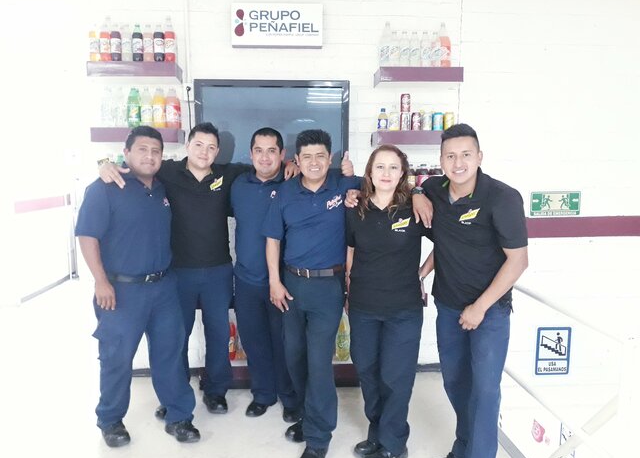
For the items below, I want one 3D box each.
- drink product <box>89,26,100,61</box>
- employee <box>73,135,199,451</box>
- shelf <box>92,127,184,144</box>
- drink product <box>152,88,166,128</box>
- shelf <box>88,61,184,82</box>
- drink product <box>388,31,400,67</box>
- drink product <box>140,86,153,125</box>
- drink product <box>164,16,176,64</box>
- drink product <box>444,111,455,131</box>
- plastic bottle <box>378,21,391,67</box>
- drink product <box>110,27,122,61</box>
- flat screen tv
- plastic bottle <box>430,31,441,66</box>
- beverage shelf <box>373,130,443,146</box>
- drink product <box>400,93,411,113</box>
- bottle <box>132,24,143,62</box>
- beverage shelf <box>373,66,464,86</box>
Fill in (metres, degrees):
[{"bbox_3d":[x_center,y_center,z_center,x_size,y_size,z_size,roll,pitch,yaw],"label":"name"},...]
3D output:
[{"bbox_3d":[-1.424,-1.167,3.155,0.070,0.237,0.070,0,6,-4],"label":"drink product"},{"bbox_3d":[-0.977,0.332,2.674,0.600,1.739,0.400,-3,7,-25],"label":"employee"},{"bbox_3d":[-1.211,-0.623,3.370,0.568,0.092,0.235,0,7,-3],"label":"shelf"},{"bbox_3d":[-1.047,-0.786,3.256,0.086,0.267,0.086,0,7,-3],"label":"drink product"},{"bbox_3d":[-1.200,-1.027,3.287,0.552,0.090,0.233,0,7,-3],"label":"shelf"},{"bbox_3d":[0.492,-1.178,3.288,0.072,0.241,0.072,0,7,-3],"label":"drink product"},{"bbox_3d":[-1.129,-0.785,3.252,0.084,0.266,0.084,0,7,-3],"label":"drink product"},{"bbox_3d":[-0.974,-1.231,3.252,0.075,0.294,0.075,0,6,-3],"label":"drink product"},{"bbox_3d":[0.880,-0.729,3.382,0.066,0.122,0.066,0,6,-3],"label":"drink product"},{"bbox_3d":[0.444,-1.219,3.335,0.080,0.295,0.080,0,7,-3],"label":"plastic bottle"},{"bbox_3d":[-1.317,-1.196,3.230,0.071,0.238,0.071,0,6,-3],"label":"drink product"},{"bbox_3d":[-0.330,-0.681,3.434,1.049,0.665,0.080,0,6,-3],"label":"flat screen tv"},{"bbox_3d":[0.765,-1.181,3.302,0.072,0.245,0.072,0,7,-3],"label":"plastic bottle"},{"bbox_3d":[0.655,-0.616,3.435,0.552,0.090,0.233,0,7,-3],"label":"beverage shelf"},{"bbox_3d":[0.578,-0.844,3.355,0.066,0.122,0.066,0,6,-3],"label":"drink product"},{"bbox_3d":[-1.155,-1.175,3.172,0.070,0.240,0.070,0,6,-4],"label":"bottle"},{"bbox_3d":[0.663,-1.018,3.387,0.556,0.092,0.235,0,6,-4],"label":"beverage shelf"}]

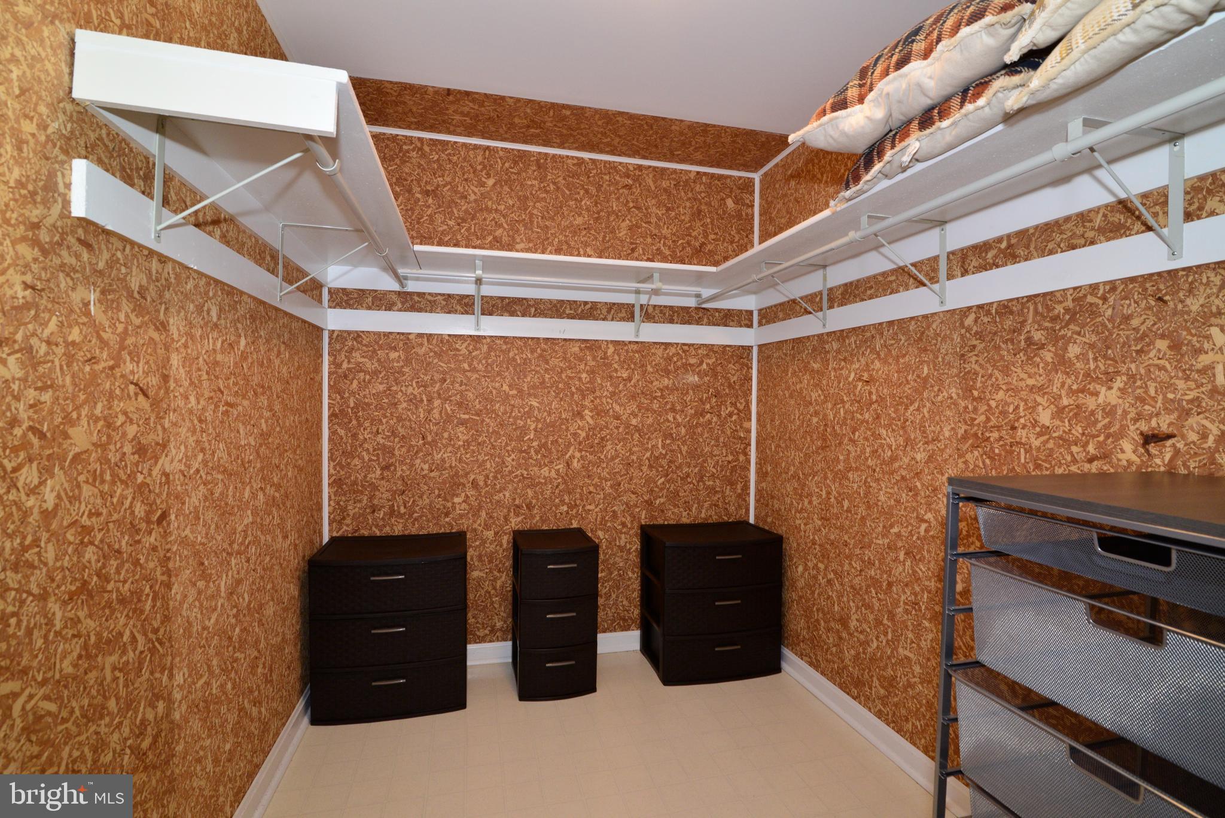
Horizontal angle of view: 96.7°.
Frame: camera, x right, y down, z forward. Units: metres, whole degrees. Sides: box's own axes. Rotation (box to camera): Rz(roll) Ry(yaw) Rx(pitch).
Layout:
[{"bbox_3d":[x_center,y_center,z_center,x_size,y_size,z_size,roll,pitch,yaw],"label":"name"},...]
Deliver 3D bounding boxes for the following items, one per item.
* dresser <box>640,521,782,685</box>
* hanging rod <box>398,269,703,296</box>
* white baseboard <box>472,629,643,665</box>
[{"bbox_3d":[0.453,0.872,2.528,0.556,0.610,0.385,0,1,-14],"label":"dresser"},{"bbox_3d":[-0.218,-0.519,2.215,1.252,0.024,0.024,0,1,-14],"label":"hanging rod"},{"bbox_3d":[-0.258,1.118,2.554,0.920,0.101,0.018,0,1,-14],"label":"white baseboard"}]

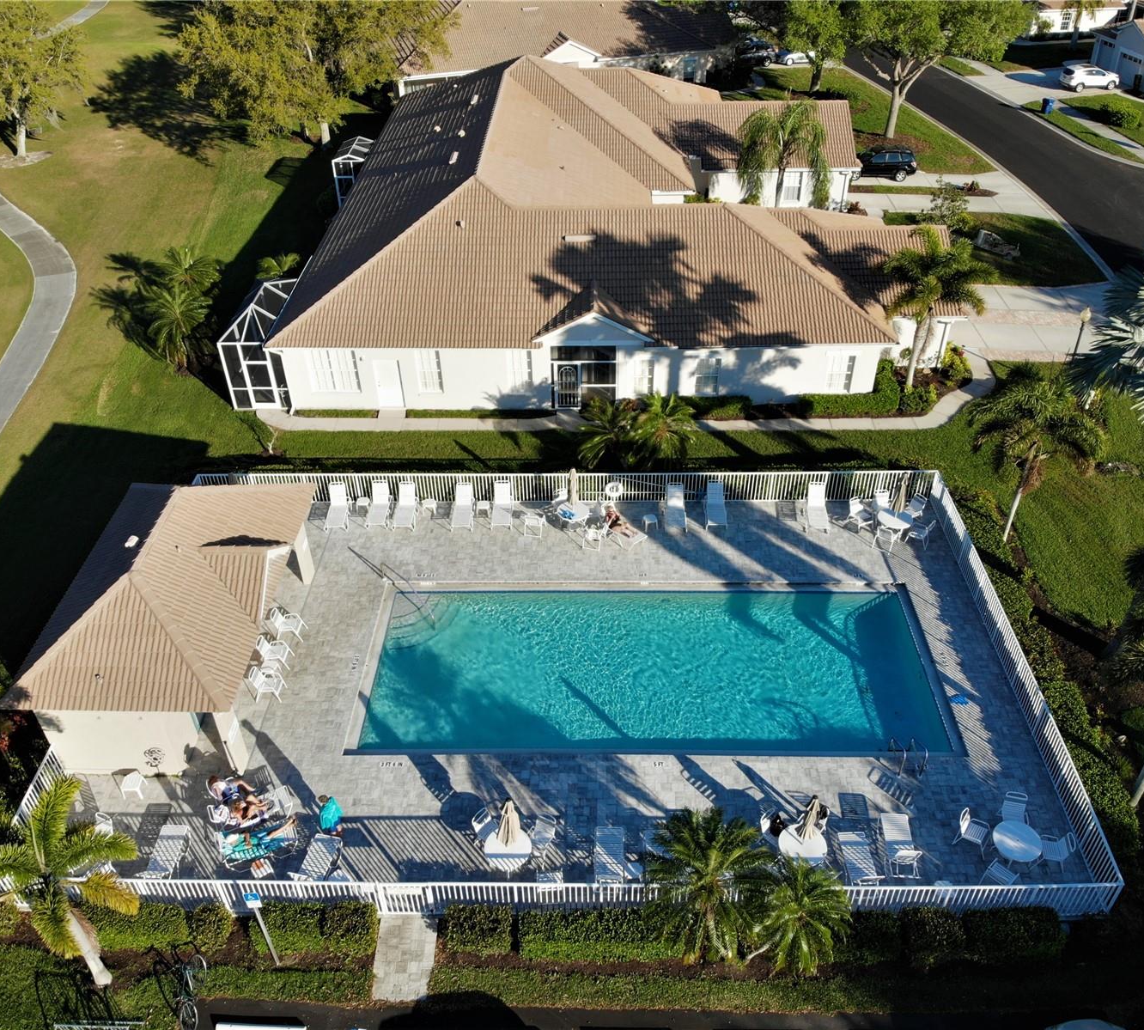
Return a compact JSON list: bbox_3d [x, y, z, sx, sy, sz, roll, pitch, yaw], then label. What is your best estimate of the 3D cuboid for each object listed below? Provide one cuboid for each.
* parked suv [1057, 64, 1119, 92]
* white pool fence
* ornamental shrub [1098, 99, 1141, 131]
[{"bbox_3d":[38.796,-32.673,71.019,4.500,1.670,1.850,-6,39,-6],"label":"parked suv"},{"bbox_3d":[-0.397,3.748,26.404,24.804,1.230,14.823,0,39,1],"label":"white pool fence"},{"bbox_3d":[37.045,-26.938,64.317,2.000,1.600,2.500,-5,39,-5],"label":"ornamental shrub"}]

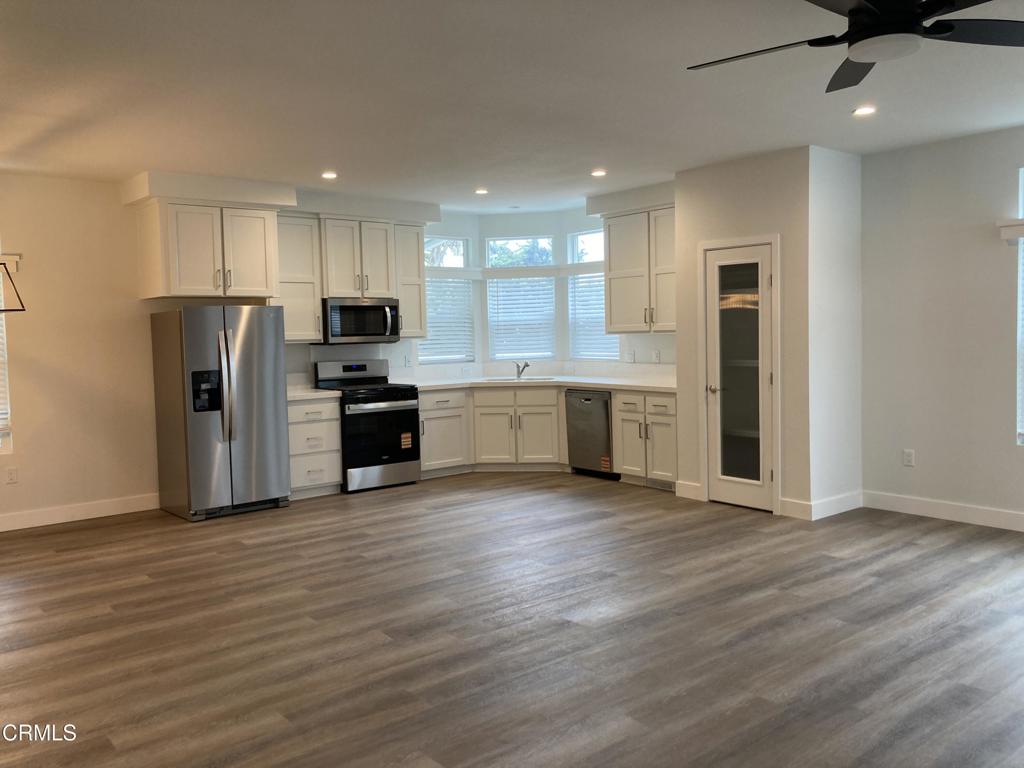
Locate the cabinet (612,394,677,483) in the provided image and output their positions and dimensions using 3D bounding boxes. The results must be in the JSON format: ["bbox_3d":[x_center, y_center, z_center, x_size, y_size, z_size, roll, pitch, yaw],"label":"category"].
[{"bbox_3d":[1.411,0.441,7.519,0.636,0.800,0.760,-4,5,-39],"label":"cabinet"}]

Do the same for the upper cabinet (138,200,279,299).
[{"bbox_3d":[-2.534,-1.085,6.934,0.957,0.739,0.615,-4,5,-39],"label":"upper cabinet"}]

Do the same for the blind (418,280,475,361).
[{"bbox_3d":[-0.702,-0.673,8.873,0.727,0.890,0.050,-4,5,-39],"label":"blind"}]

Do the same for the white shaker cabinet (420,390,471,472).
[{"bbox_3d":[-0.842,0.436,8.378,0.614,0.800,0.619,-4,5,-39],"label":"white shaker cabinet"}]

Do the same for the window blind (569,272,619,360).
[{"bbox_3d":[0.854,-0.695,8.664,0.050,0.890,0.737,-4,5,-39],"label":"window blind"}]

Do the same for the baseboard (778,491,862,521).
[{"bbox_3d":[2.367,0.906,6.330,0.710,0.122,0.280,-4,4,-38],"label":"baseboard"}]

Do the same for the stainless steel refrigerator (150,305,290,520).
[{"bbox_3d":[-2.410,0.207,6.910,0.825,1.680,0.840,-4,5,-39],"label":"stainless steel refrigerator"}]

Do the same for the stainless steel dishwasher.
[{"bbox_3d":[0.963,0.468,8.075,0.605,0.860,0.605,-4,4,-38],"label":"stainless steel dishwasher"}]

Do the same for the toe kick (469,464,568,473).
[{"bbox_3d":[0.053,0.858,8.465,0.950,0.093,0.025,-1,3,4],"label":"toe kick"}]

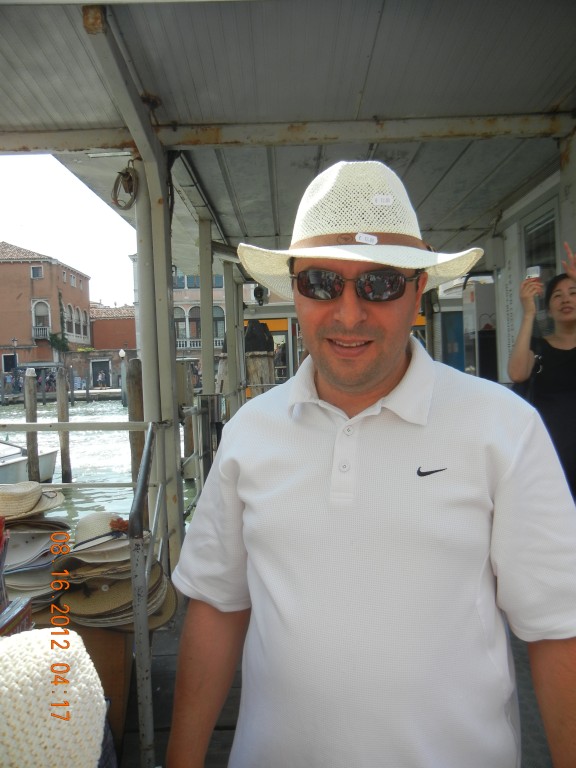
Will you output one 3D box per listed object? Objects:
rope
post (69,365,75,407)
[{"bbox_3d":[-0.872,-1.059,3.550,0.145,0.265,0.090,-1,1,-11],"label":"rope"},{"bbox_3d":[-14.893,0.173,46.000,0.250,2.800,0.250,-1,1,0],"label":"post"}]

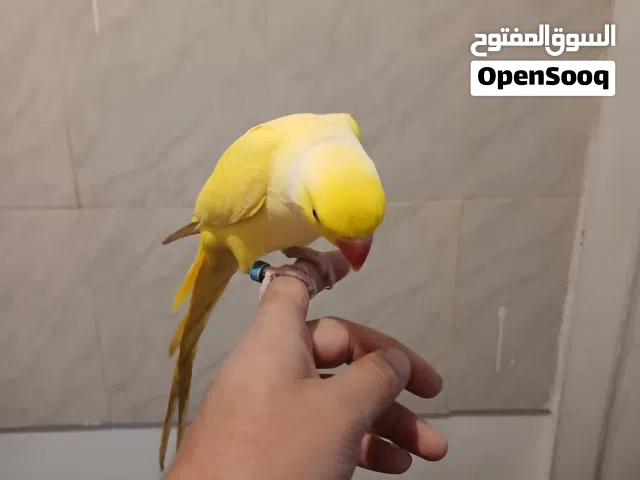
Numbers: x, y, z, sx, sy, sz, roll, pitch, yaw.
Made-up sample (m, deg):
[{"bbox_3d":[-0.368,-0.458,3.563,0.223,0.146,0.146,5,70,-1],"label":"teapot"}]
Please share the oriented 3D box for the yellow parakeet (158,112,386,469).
[{"bbox_3d":[-0.039,0.049,0.325,0.080,0.255,0.178,-12,17,-43],"label":"yellow parakeet"}]

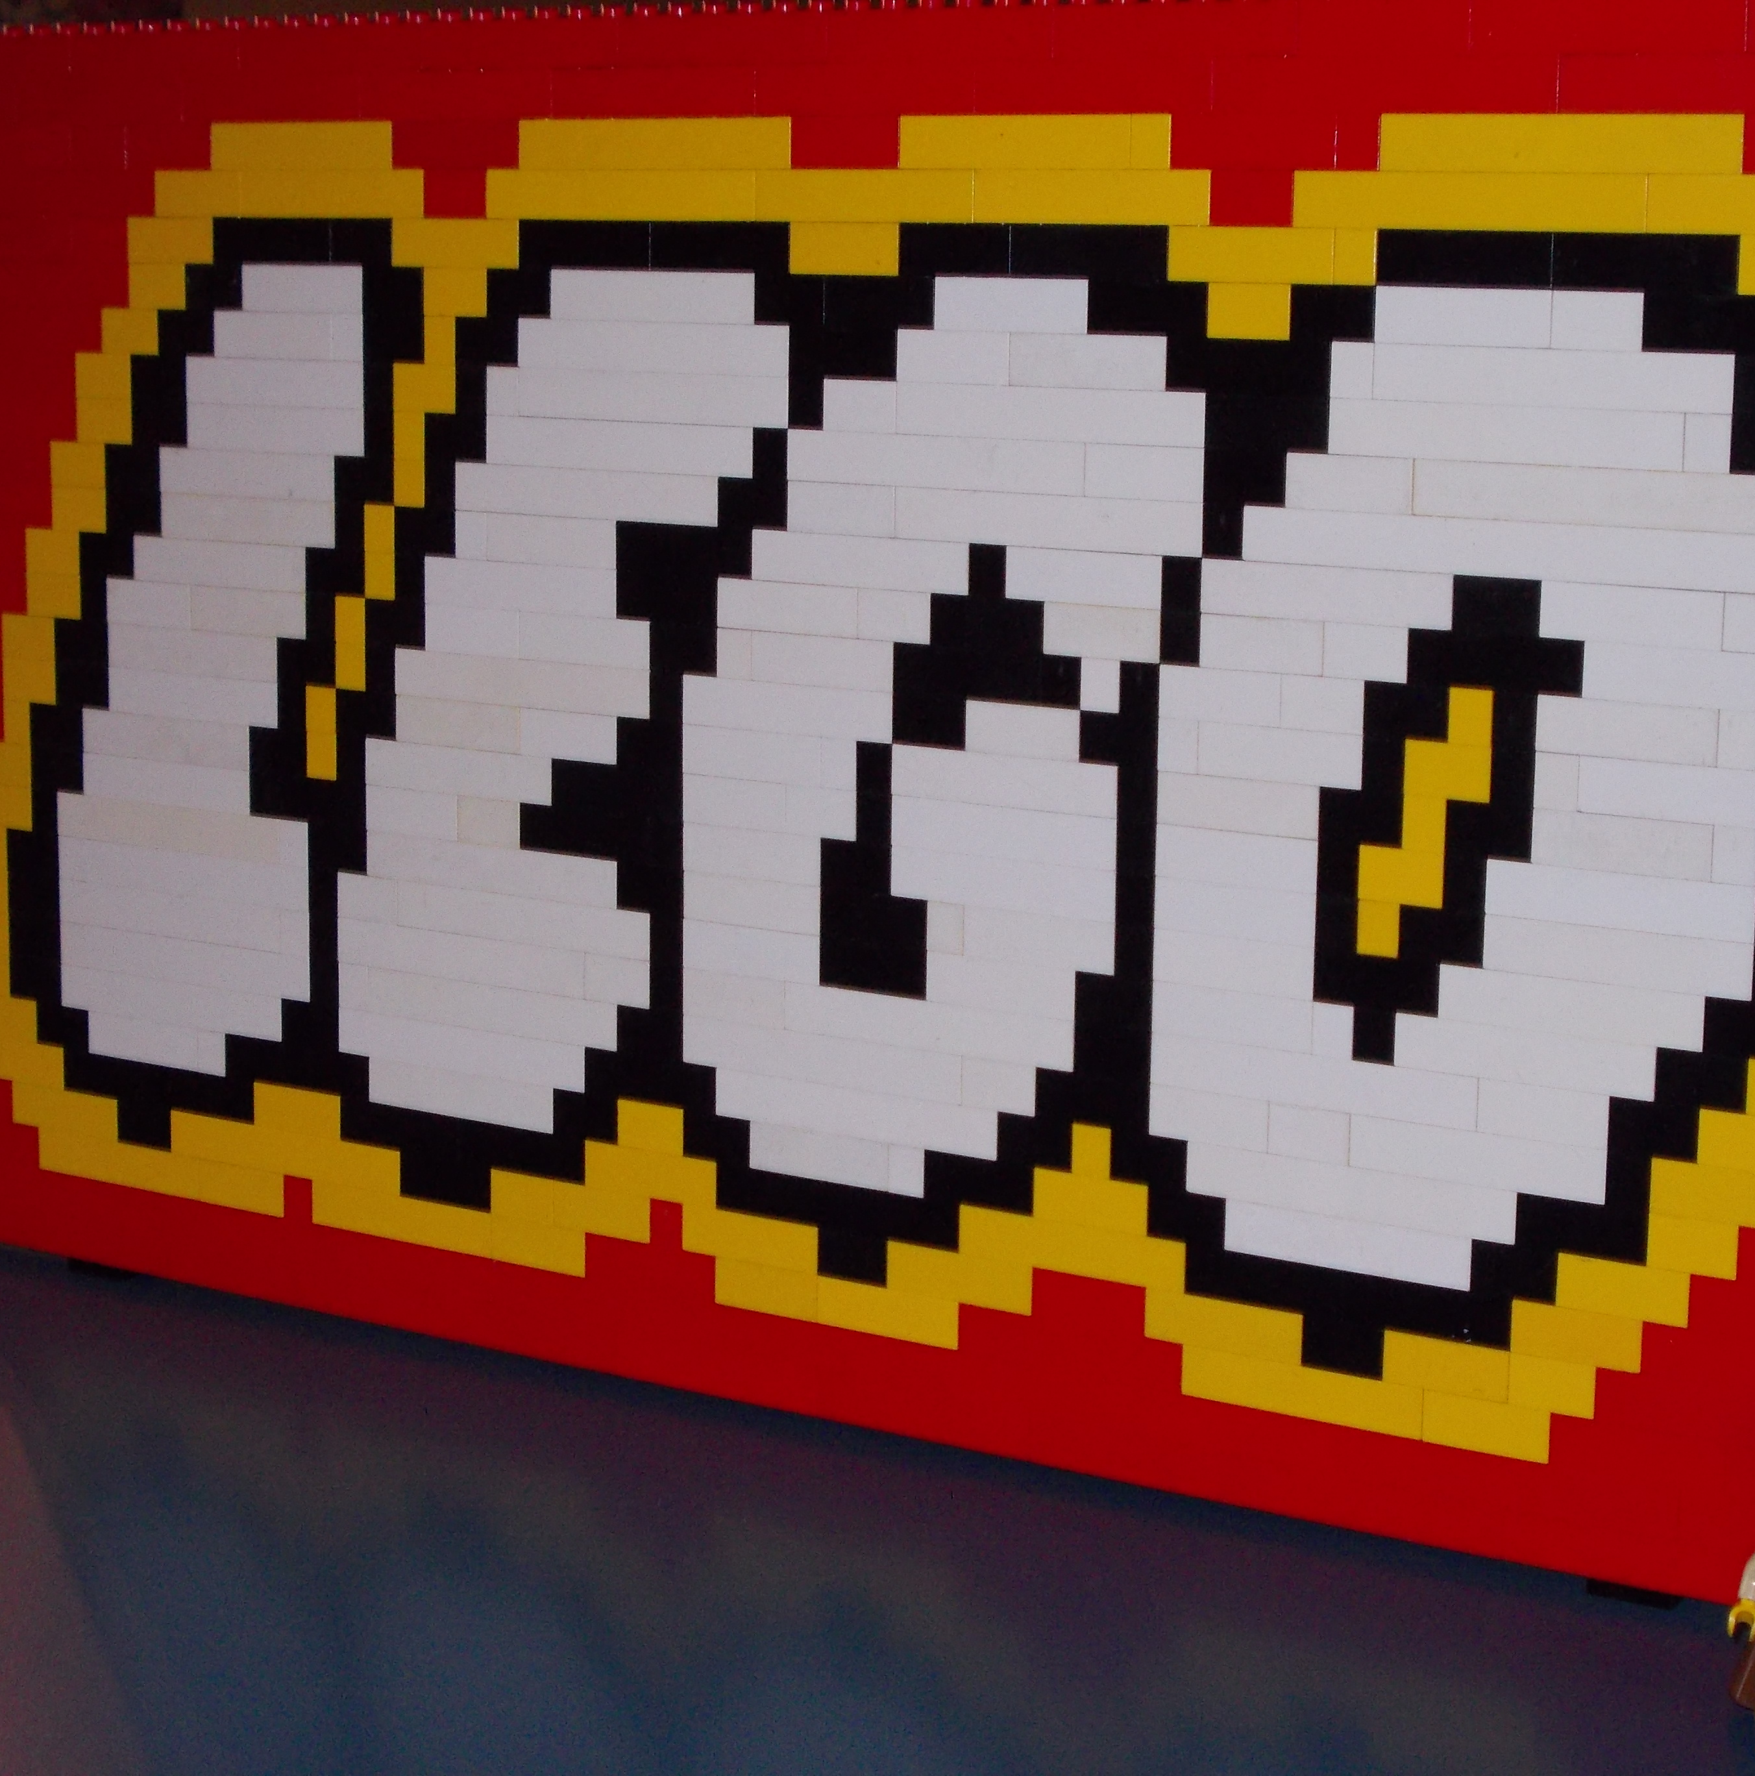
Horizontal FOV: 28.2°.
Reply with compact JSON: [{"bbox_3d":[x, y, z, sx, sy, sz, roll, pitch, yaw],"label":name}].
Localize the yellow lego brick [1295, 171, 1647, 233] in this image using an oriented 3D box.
[{"bbox_3d":[0.100,-0.115,0.585,0.064,0.010,0.008,7,12,31],"label":"yellow lego brick"}]

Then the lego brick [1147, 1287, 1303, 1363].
[{"bbox_3d":[0.065,0.079,0.639,0.032,0.010,0.008,7,12,31],"label":"lego brick"}]

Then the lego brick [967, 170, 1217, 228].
[{"bbox_3d":[0.040,-0.122,0.621,0.048,0.010,0.008,7,12,31],"label":"lego brick"}]

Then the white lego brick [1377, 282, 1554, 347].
[{"bbox_3d":[0.101,-0.097,0.589,0.032,0.010,0.008,7,13,31],"label":"white lego brick"}]

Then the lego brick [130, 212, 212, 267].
[{"bbox_3d":[-0.146,-0.136,0.732,0.024,0.010,0.008,7,12,31],"label":"lego brick"}]

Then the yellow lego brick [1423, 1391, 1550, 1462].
[{"bbox_3d":[0.110,0.095,0.620,0.024,0.010,0.008,7,13,31],"label":"yellow lego brick"}]

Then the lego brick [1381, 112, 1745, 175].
[{"bbox_3d":[0.114,-0.122,0.576,0.064,0.010,0.008,7,12,31],"label":"lego brick"}]

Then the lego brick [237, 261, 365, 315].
[{"bbox_3d":[-0.116,-0.124,0.720,0.032,0.010,0.008,7,12,31],"label":"lego brick"}]

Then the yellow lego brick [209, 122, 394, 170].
[{"bbox_3d":[-0.116,-0.152,0.717,0.048,0.010,0.008,7,12,31],"label":"yellow lego brick"}]

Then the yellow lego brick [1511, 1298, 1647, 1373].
[{"bbox_3d":[0.122,0.077,0.603,0.024,0.010,0.008,7,12,31],"label":"yellow lego brick"}]

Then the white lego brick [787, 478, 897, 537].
[{"bbox_3d":[-0.005,-0.072,0.659,0.024,0.010,0.008,7,12,31],"label":"white lego brick"}]

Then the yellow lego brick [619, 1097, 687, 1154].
[{"bbox_3d":[-0.044,0.047,0.704,0.016,0.010,0.008,7,12,31],"label":"yellow lego brick"}]

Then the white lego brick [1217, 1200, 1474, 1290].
[{"bbox_3d":[0.086,0.063,0.624,0.048,0.010,0.008,7,12,31],"label":"white lego brick"}]

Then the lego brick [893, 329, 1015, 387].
[{"bbox_3d":[0.016,-0.098,0.640,0.024,0.010,0.008,7,12,31],"label":"lego brick"}]

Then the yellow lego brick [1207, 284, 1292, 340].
[{"bbox_3d":[0.067,-0.101,0.612,0.016,0.010,0.008,7,12,31],"label":"yellow lego brick"}]

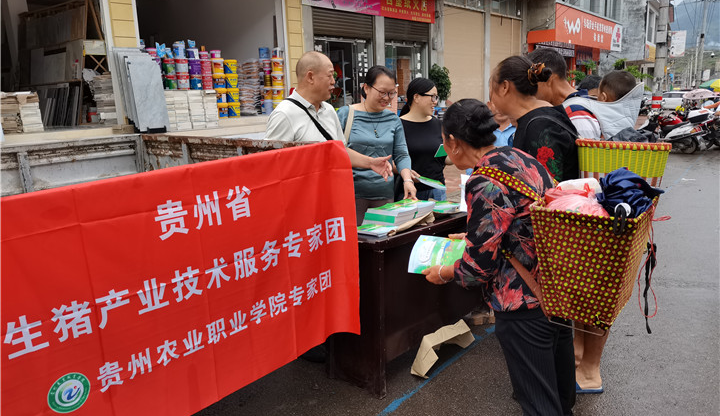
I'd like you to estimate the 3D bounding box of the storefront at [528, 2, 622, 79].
[{"bbox_3d":[9.598,-6.556,24.404,1.800,4.035,9.760,7,15,38],"label":"storefront"}]

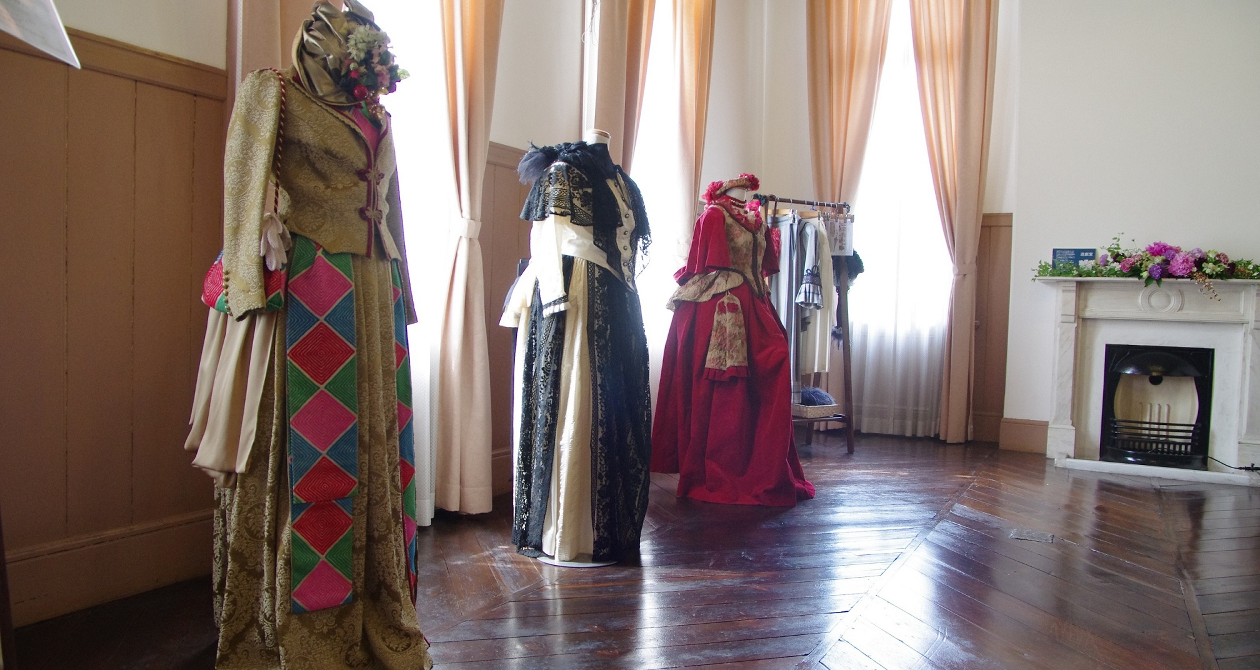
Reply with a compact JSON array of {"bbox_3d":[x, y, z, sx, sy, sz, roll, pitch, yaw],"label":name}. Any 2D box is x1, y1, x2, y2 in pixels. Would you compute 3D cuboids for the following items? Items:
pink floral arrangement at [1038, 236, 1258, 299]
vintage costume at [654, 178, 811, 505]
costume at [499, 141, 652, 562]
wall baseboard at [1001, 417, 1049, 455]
[{"bbox_3d":[3.081,-0.398,4.921,1.220,0.356,0.250,3,2,25],"label":"pink floral arrangement"},{"bbox_3d":[0.504,0.036,4.064,0.700,1.410,0.800,0,3,-40],"label":"vintage costume"},{"bbox_3d":[-0.181,0.044,2.973,0.560,1.420,0.500,3,3,35],"label":"costume"},{"bbox_3d":[2.512,0.647,5.360,0.285,0.200,0.030,3,2,25],"label":"wall baseboard"}]

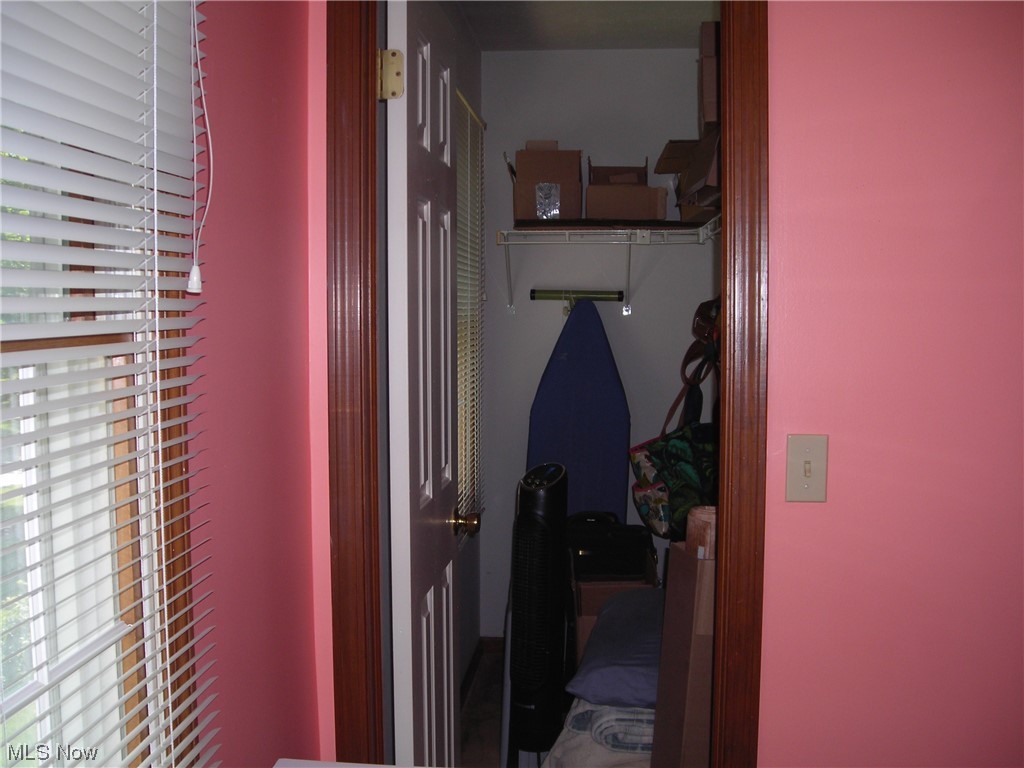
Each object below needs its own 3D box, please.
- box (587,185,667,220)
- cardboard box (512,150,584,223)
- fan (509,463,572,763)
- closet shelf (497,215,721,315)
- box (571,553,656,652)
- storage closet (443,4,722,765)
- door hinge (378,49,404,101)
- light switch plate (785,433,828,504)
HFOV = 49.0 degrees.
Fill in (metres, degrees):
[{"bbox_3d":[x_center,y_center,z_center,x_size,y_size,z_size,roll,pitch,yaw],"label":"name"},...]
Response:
[{"bbox_3d":[0.434,-0.679,4.276,0.295,0.125,0.250,0,4,5],"label":"box"},{"bbox_3d":[0.143,-0.751,4.296,0.255,0.265,0.250,0,4,5],"label":"cardboard box"},{"bbox_3d":[0.087,0.679,3.361,0.175,0.880,0.175,2,5,28],"label":"fan"},{"bbox_3d":[0.424,-0.427,4.295,0.940,0.325,0.330,0,4,5],"label":"closet shelf"},{"bbox_3d":[0.366,0.735,3.915,0.275,0.350,0.270,0,4,5],"label":"box"},{"bbox_3d":[0.355,-0.014,3.254,1.160,2.430,2.470,0,4,5],"label":"storage closet"},{"bbox_3d":[-0.217,-0.556,2.016,0.048,0.092,0.020,0,4,5],"label":"door hinge"},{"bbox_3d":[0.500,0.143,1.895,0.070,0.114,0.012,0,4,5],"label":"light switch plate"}]

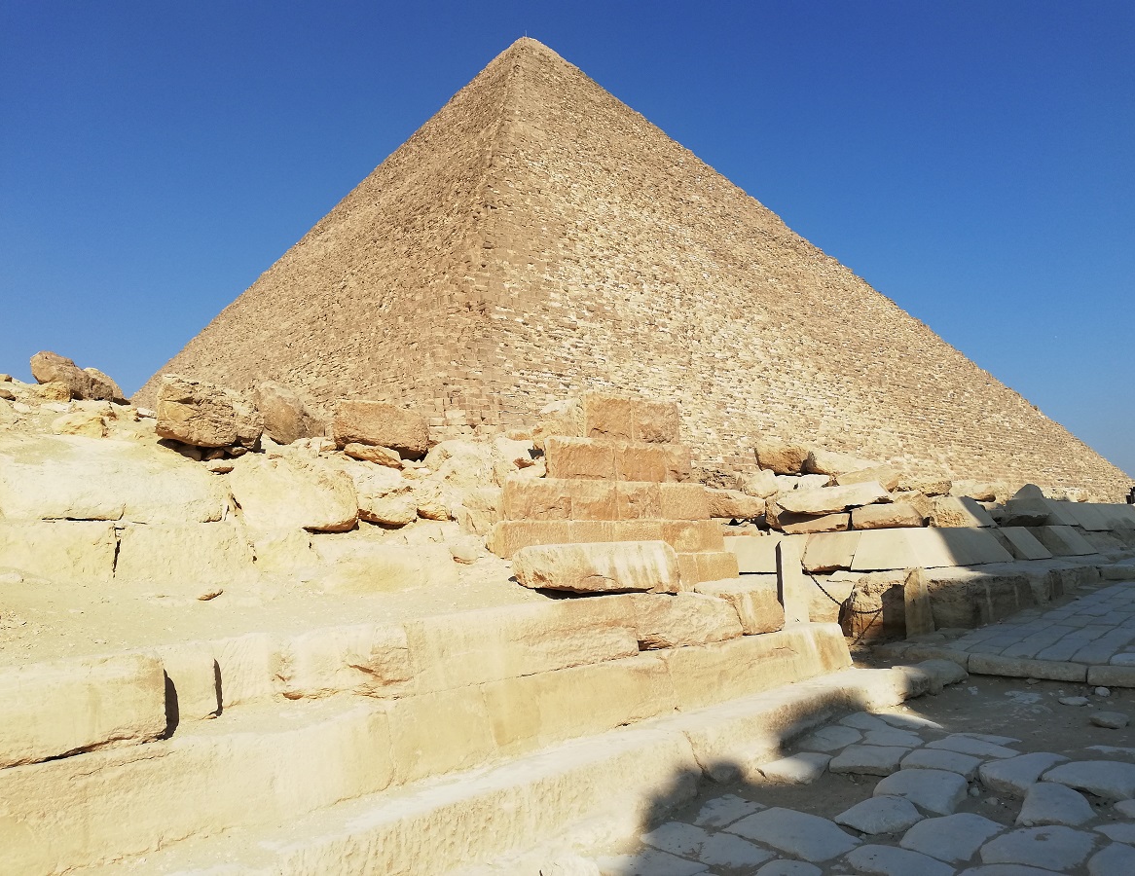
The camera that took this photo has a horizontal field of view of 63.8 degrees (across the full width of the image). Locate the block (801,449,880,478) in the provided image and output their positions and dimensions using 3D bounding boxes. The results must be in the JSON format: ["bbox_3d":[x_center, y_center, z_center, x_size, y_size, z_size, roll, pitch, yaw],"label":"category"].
[{"bbox_3d":[5.111,0.472,17.000,1.200,0.420,0.650,8,-12,-29],"label":"block"}]

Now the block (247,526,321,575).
[{"bbox_3d":[-3.015,1.226,9.667,0.720,0.550,0.600,2,-10,-25],"label":"block"}]

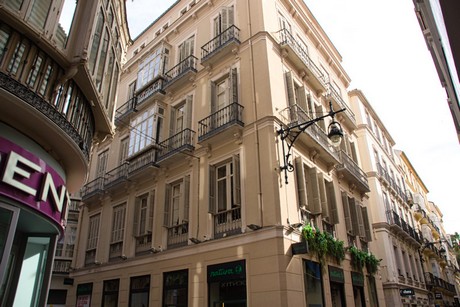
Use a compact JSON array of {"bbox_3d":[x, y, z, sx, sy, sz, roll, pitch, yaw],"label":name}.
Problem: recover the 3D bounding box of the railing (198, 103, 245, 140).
[{"bbox_3d":[-0.416,-1.272,15.344,2.300,1.090,0.560,-22,-32,38],"label":"railing"}]

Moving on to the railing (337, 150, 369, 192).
[{"bbox_3d":[7.292,1.202,20.107,0.507,0.909,5.487,-18,-30,32],"label":"railing"}]

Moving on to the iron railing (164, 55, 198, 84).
[{"bbox_3d":[-2.726,-4.369,19.174,2.283,1.019,0.470,-23,-33,38],"label":"iron railing"}]

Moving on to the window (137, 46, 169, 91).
[{"bbox_3d":[-4.869,-5.229,21.532,2.520,2.550,0.520,-22,-32,38],"label":"window"}]

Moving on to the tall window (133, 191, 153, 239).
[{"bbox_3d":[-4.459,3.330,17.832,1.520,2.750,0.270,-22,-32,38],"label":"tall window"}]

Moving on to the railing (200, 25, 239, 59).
[{"bbox_3d":[-0.504,-5.312,17.184,2.260,1.010,0.520,-22,-32,38],"label":"railing"}]

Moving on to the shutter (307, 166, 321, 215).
[{"bbox_3d":[3.617,1.607,14.776,0.353,2.058,0.080,-19,-30,32],"label":"shutter"}]

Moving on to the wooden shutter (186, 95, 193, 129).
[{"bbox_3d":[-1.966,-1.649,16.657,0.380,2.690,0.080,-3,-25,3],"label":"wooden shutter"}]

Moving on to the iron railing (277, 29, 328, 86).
[{"bbox_3d":[3.811,-4.598,17.670,0.437,0.850,4.720,-18,-30,32],"label":"iron railing"}]

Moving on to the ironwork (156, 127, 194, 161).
[{"bbox_3d":[-2.730,-0.289,17.334,2.381,1.029,0.470,-23,-33,38],"label":"ironwork"}]

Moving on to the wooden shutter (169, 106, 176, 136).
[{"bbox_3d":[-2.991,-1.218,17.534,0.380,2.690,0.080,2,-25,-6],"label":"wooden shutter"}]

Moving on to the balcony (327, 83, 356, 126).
[{"bbox_3d":[7.172,-2.996,22.646,0.580,1.080,4.880,-18,-29,32],"label":"balcony"}]

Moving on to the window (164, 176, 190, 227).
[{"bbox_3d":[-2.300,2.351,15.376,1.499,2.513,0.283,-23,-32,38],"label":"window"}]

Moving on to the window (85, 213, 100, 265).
[{"bbox_3d":[-8.007,5.000,20.246,1.357,2.879,0.153,-23,-32,38],"label":"window"}]

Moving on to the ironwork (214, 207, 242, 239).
[{"bbox_3d":[-0.126,2.748,13.715,1.530,1.010,0.110,-22,-32,38],"label":"ironwork"}]

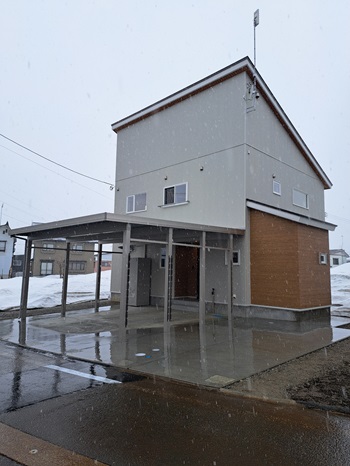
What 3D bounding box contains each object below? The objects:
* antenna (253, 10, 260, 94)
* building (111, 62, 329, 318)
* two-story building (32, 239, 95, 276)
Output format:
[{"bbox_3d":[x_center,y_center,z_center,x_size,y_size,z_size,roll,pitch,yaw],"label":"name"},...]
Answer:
[{"bbox_3d":[3.079,-6.839,12.268,0.250,3.557,0.230,6,-9,-35],"label":"antenna"},{"bbox_3d":[3.032,-1.134,16.802,10.179,9.423,8.554,-6,-10,44],"label":"building"},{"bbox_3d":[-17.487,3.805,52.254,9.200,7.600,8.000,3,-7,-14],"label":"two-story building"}]

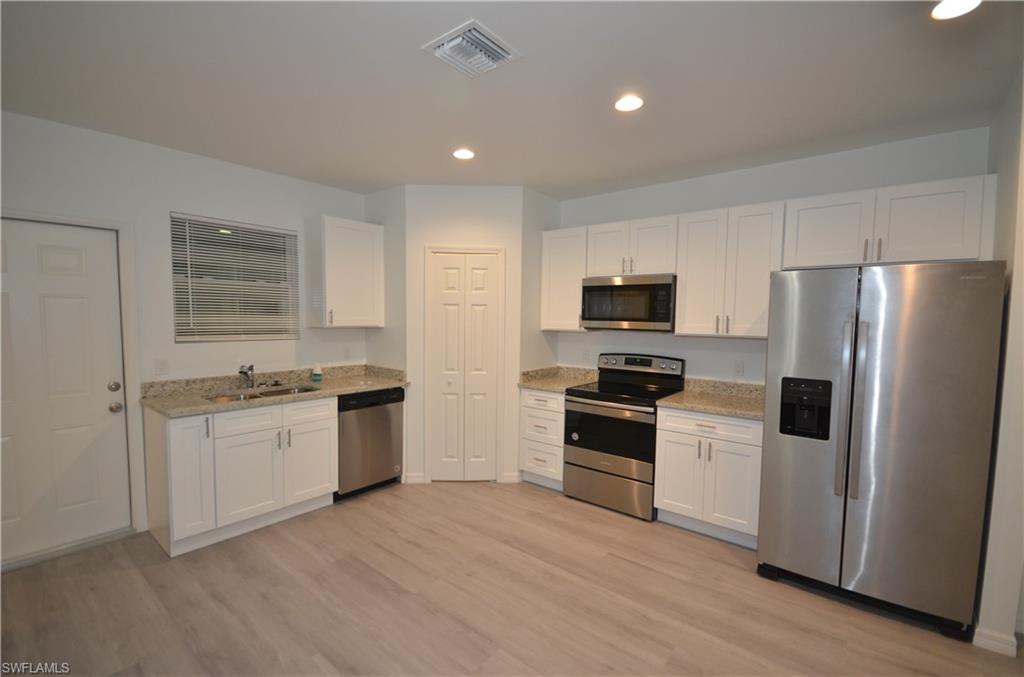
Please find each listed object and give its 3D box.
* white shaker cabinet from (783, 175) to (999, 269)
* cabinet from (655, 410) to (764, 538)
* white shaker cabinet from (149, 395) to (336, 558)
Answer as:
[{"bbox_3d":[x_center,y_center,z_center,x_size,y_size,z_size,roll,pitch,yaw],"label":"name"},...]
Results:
[{"bbox_3d":[2.307,-0.677,2.706,0.958,0.447,0.325,3,4,36],"label":"white shaker cabinet"},{"bbox_3d":[1.512,0.912,3.178,0.672,0.820,0.620,3,4,36],"label":"cabinet"},{"bbox_3d":[-1.887,0.862,3.037,0.615,0.868,1.053,3,3,38],"label":"white shaker cabinet"}]

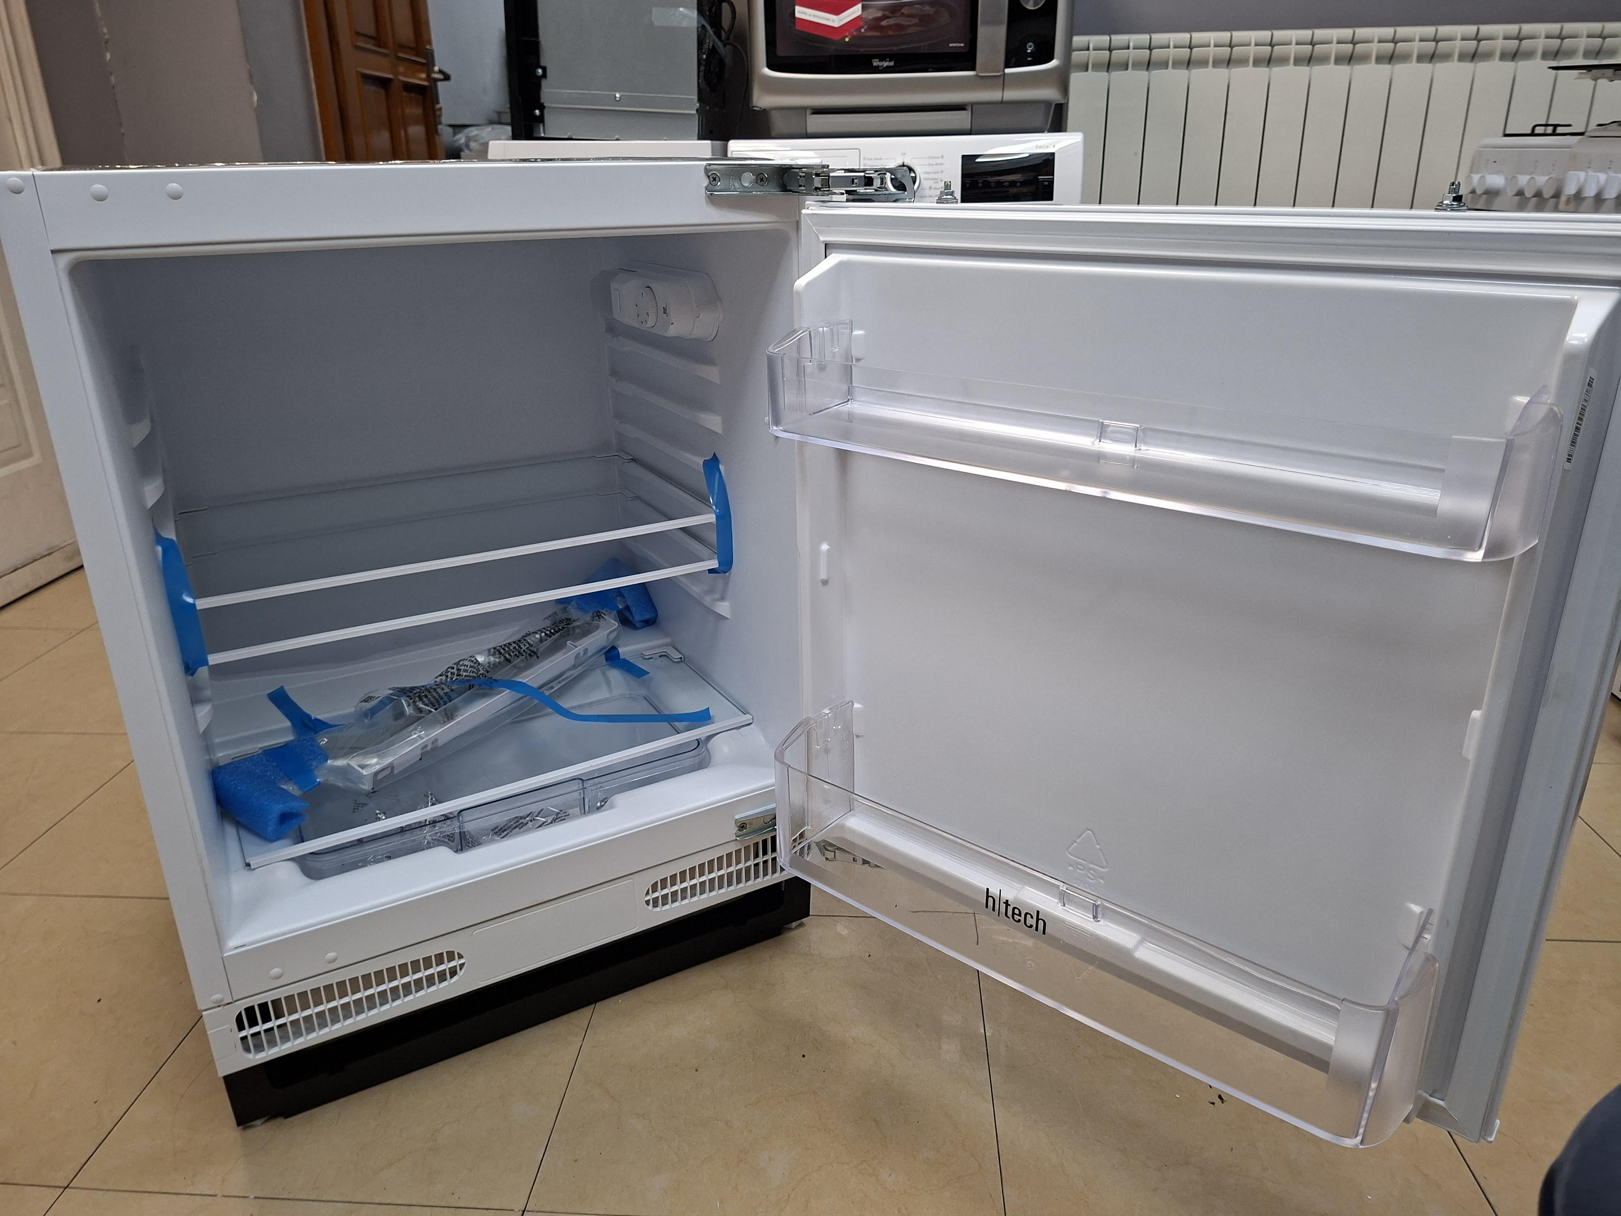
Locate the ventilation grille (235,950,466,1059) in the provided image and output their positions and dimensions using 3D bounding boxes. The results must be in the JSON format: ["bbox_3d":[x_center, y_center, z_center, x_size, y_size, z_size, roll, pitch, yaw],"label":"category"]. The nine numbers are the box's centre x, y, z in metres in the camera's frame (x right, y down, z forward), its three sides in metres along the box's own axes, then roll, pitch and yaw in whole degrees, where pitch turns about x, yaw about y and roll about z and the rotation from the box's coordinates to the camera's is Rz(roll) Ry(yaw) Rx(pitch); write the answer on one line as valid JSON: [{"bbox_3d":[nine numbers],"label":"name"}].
[{"bbox_3d":[-0.398,0.343,0.949,0.190,0.040,0.012,-12,23,-28],"label":"ventilation grille"}]

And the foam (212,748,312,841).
[{"bbox_3d":[-0.513,0.178,1.016,0.120,0.037,0.042,17,27,40],"label":"foam"}]

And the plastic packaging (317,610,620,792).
[{"bbox_3d":[-0.378,0.078,1.212,0.075,0.042,0.386,12,29,31],"label":"plastic packaging"}]

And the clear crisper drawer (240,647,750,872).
[{"bbox_3d":[-0.340,0.184,1.181,0.500,0.100,0.240,-12,23,-28],"label":"clear crisper drawer"}]

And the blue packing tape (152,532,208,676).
[{"bbox_3d":[-0.513,-0.005,0.884,0.018,0.126,0.022,-12,23,-28],"label":"blue packing tape"}]

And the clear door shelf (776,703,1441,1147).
[{"bbox_3d":[0.185,0.207,0.813,0.497,0.126,0.103,16,27,37],"label":"clear door shelf"}]

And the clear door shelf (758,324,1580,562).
[{"bbox_3d":[0.181,-0.125,0.685,0.494,0.078,0.106,16,27,37],"label":"clear door shelf"}]

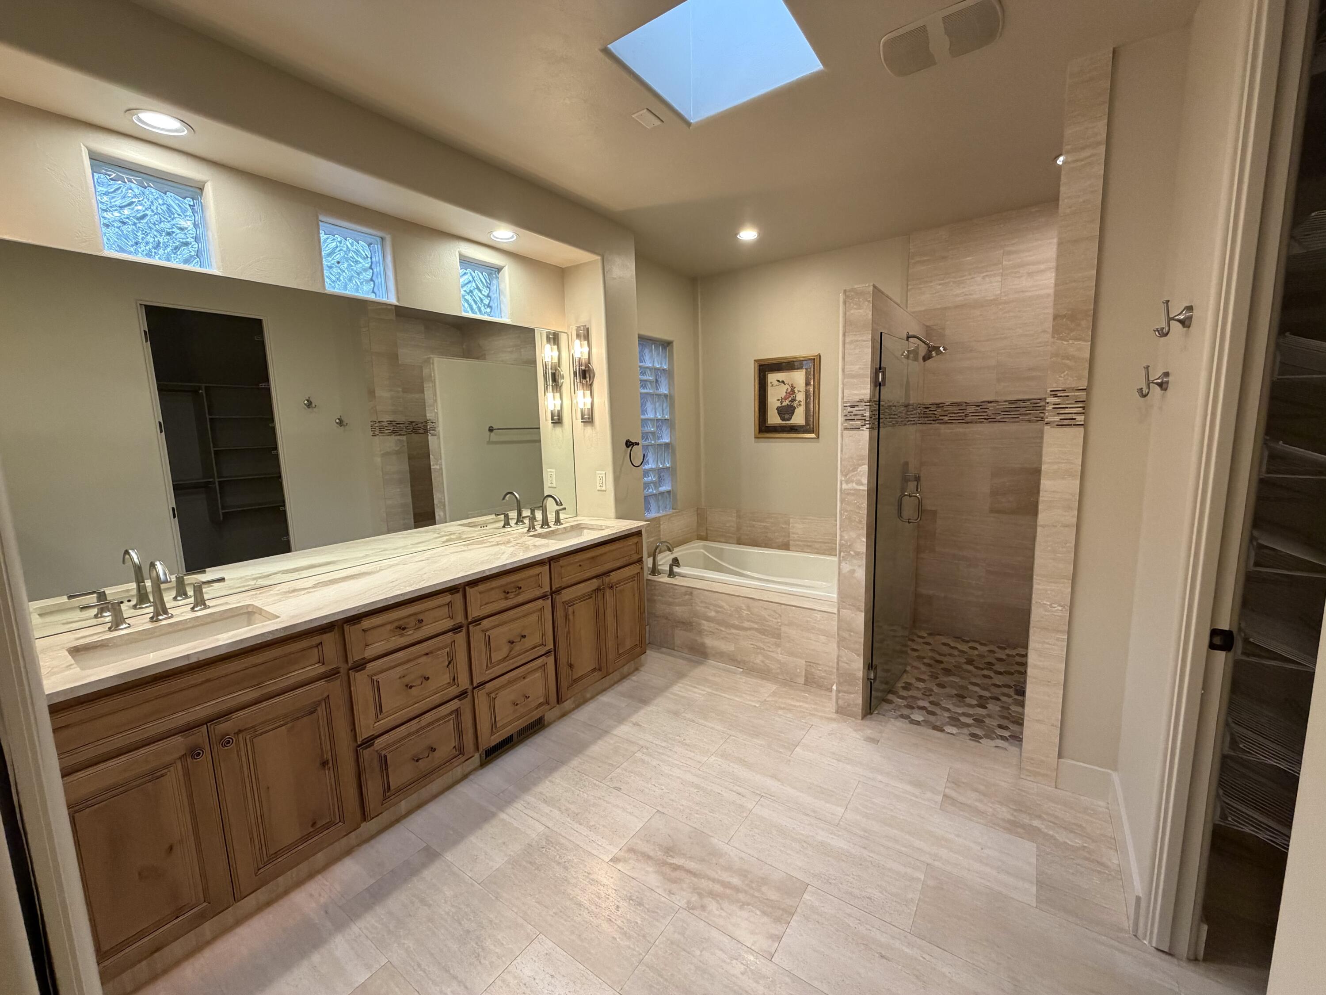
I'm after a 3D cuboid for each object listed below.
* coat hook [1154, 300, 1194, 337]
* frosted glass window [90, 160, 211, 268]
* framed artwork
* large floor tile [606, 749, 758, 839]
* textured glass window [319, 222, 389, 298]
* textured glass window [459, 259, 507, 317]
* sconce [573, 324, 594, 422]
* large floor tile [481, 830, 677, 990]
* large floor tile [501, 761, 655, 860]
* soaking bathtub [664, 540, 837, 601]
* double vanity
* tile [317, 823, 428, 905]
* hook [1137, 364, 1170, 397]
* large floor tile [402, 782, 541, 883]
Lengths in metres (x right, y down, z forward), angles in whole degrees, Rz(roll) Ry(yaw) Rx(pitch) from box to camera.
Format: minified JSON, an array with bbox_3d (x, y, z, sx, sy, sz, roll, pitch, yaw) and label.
[{"bbox_3d":[1.421,-0.498,1.495,0.074,0.100,0.058,4,10,35],"label":"coat hook"},{"bbox_3d":[-1.813,-0.974,1.899,0.075,0.318,0.315,4,10,35],"label":"frosted glass window"},{"bbox_3d":[0.962,-0.783,4.204,0.530,0.625,0.030,4,10,35],"label":"framed artwork"},{"bbox_3d":[0.071,1.232,2.253,0.613,0.012,0.303,4,10,35],"label":"large floor tile"},{"bbox_3d":[-1.426,-1.057,2.443,0.075,0.308,0.310,4,10,35],"label":"textured glass window"},{"bbox_3d":[-1.003,-1.145,2.955,0.060,0.290,0.290,4,10,35],"label":"textured glass window"},{"bbox_3d":[-0.505,-0.753,3.312,0.122,0.583,0.120,4,10,35],"label":"sconce"},{"bbox_3d":[-0.282,1.311,1.760,0.613,0.012,0.303,4,10,35],"label":"large floor tile"},{"bbox_3d":[-0.354,1.256,2.186,0.603,0.012,0.304,4,10,35],"label":"large floor tile"},{"bbox_3d":[0.691,0.707,3.949,1.550,0.455,0.920,4,10,35],"label":"soaking bathtub"},{"bbox_3d":[-1.047,0.763,2.491,0.585,0.914,2.560,4,10,35],"label":"double vanity"},{"bbox_3d":[-1.068,1.310,1.943,0.250,0.012,0.304,4,10,35],"label":"tile"},{"bbox_3d":[1.569,-0.369,1.720,0.074,0.100,0.058,4,10,35],"label":"hook"},{"bbox_3d":[-0.738,1.279,2.082,0.499,0.012,0.303,4,10,35],"label":"large floor tile"}]

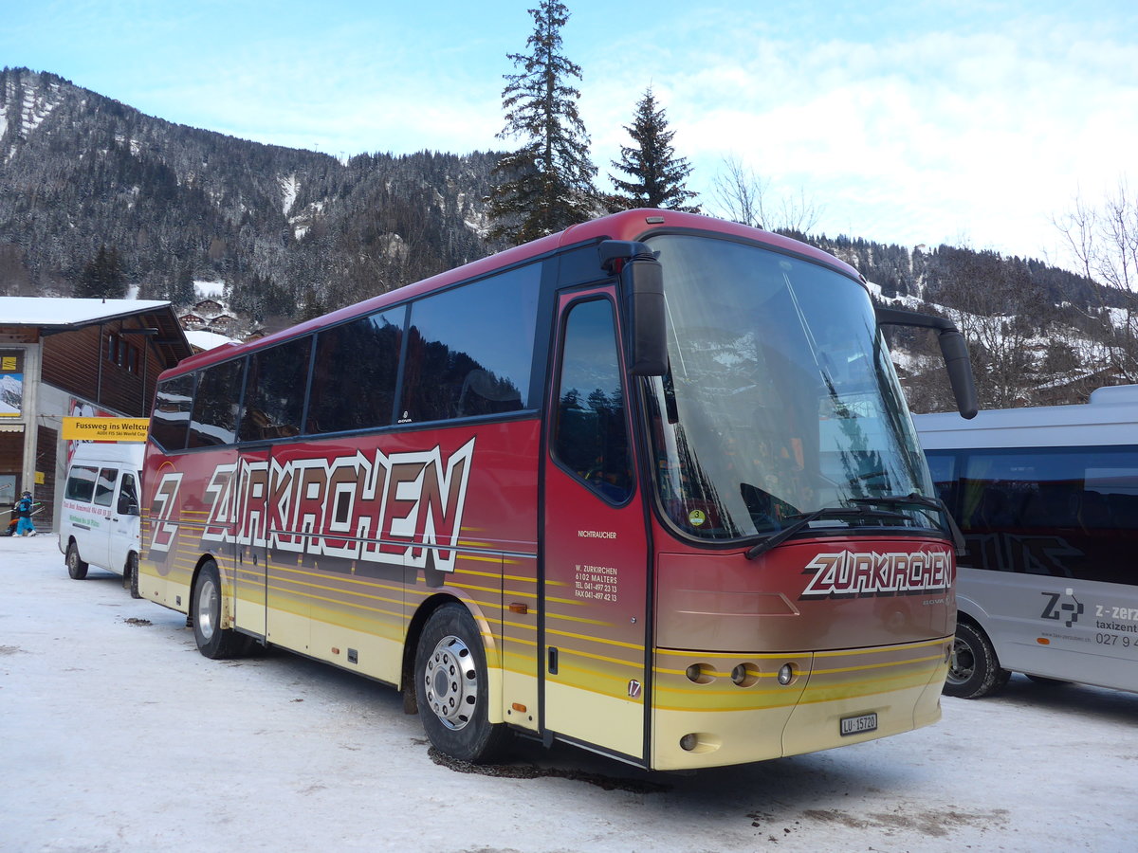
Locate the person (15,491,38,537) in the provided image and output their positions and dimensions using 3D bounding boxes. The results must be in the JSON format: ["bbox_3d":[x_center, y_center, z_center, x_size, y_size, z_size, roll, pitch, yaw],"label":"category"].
[{"bbox_3d":[-19.613,3.185,34.500,0.750,1.680,0.600,-1,-4,16],"label":"person"}]

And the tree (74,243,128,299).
[{"bbox_3d":[-107.998,-33.373,220.000,11.500,19.000,11.500,0,-4,0],"label":"tree"}]

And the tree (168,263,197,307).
[{"bbox_3d":[-137.820,-49.886,340.000,10.000,18.000,10.000,0,-4,0],"label":"tree"}]

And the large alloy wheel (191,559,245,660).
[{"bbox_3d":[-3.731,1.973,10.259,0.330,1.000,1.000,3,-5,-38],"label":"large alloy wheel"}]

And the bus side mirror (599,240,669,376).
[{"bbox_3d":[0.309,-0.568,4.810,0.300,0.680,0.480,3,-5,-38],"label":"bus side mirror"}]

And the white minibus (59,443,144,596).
[{"bbox_3d":[-7.470,1.610,17.600,1.960,2.580,5.000,4,-4,-45],"label":"white minibus"}]

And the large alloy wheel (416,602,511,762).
[{"bbox_3d":[-0.660,1.662,6.216,0.300,1.000,1.000,3,-5,-38],"label":"large alloy wheel"}]

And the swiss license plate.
[{"bbox_3d":[1.563,1.607,5.135,0.310,0.092,0.015,6,-7,-38],"label":"swiss license plate"}]

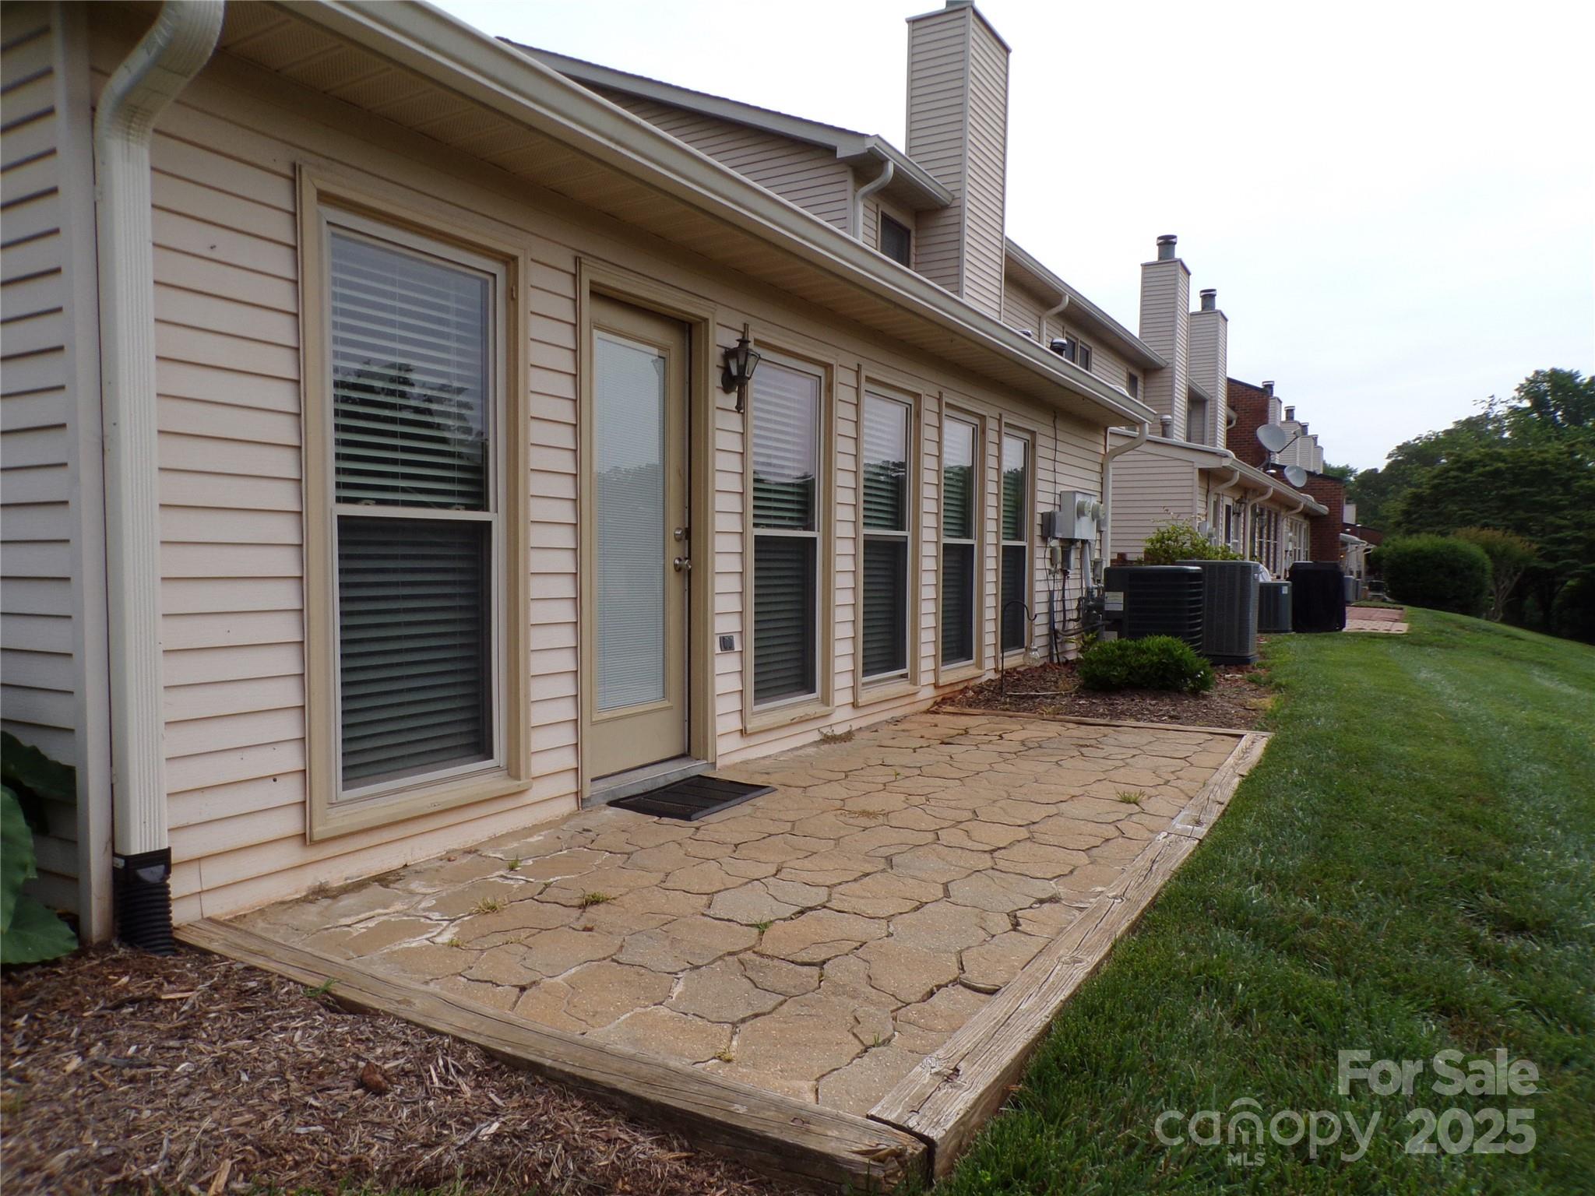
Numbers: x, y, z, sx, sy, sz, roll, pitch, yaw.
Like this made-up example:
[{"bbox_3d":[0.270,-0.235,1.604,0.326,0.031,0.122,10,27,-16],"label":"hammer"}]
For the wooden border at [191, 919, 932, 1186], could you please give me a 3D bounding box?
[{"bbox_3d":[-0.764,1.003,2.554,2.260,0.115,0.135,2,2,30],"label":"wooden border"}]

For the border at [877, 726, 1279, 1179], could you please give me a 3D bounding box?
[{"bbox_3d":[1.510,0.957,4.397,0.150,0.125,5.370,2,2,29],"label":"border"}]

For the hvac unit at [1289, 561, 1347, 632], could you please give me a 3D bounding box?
[{"bbox_3d":[7.494,0.000,15.974,0.700,0.990,0.650,2,2,30],"label":"hvac unit"}]

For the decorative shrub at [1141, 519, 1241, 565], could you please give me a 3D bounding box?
[{"bbox_3d":[5.130,-0.234,14.240,1.320,1.550,1.400,2,2,30],"label":"decorative shrub"}]

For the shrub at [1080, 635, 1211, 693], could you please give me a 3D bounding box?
[{"bbox_3d":[2.914,0.512,9.324,1.040,0.430,0.930,2,2,30],"label":"shrub"}]

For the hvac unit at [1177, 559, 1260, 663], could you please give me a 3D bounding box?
[{"bbox_3d":[4.359,0.128,11.475,0.720,1.020,0.720,2,2,30],"label":"hvac unit"}]

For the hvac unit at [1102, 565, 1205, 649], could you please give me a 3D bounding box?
[{"bbox_3d":[3.373,0.175,10.405,0.780,0.930,0.780,2,2,30],"label":"hvac unit"}]

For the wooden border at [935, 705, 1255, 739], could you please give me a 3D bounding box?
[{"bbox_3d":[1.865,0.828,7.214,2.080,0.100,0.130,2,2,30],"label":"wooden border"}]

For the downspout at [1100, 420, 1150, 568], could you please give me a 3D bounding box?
[{"bbox_3d":[3.440,-0.659,11.603,0.420,2.450,0.090,2,2,30],"label":"downspout"}]

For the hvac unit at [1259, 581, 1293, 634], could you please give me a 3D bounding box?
[{"bbox_3d":[6.874,0.118,16.306,0.680,0.760,0.700,2,2,30],"label":"hvac unit"}]

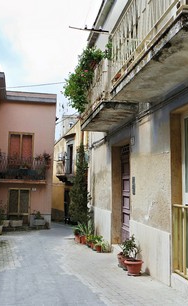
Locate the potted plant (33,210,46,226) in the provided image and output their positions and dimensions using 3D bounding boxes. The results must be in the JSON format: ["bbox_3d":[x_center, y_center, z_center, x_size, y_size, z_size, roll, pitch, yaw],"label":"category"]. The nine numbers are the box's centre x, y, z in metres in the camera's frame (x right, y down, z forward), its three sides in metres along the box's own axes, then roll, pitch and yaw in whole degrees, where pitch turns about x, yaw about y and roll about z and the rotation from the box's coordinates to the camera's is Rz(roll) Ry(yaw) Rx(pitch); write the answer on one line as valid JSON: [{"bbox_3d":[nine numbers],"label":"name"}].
[{"bbox_3d":[-2.597,3.121,14.600,0.600,0.750,0.320,2,-5,-11],"label":"potted plant"}]

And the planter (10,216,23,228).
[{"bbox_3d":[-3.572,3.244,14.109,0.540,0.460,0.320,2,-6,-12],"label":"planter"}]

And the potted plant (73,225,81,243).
[{"bbox_3d":[-0.605,2.785,10.600,0.280,0.600,0.280,2,-5,-11],"label":"potted plant"}]

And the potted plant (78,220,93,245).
[{"bbox_3d":[-0.286,2.672,10.300,0.460,0.780,0.460,2,-5,-11],"label":"potted plant"}]

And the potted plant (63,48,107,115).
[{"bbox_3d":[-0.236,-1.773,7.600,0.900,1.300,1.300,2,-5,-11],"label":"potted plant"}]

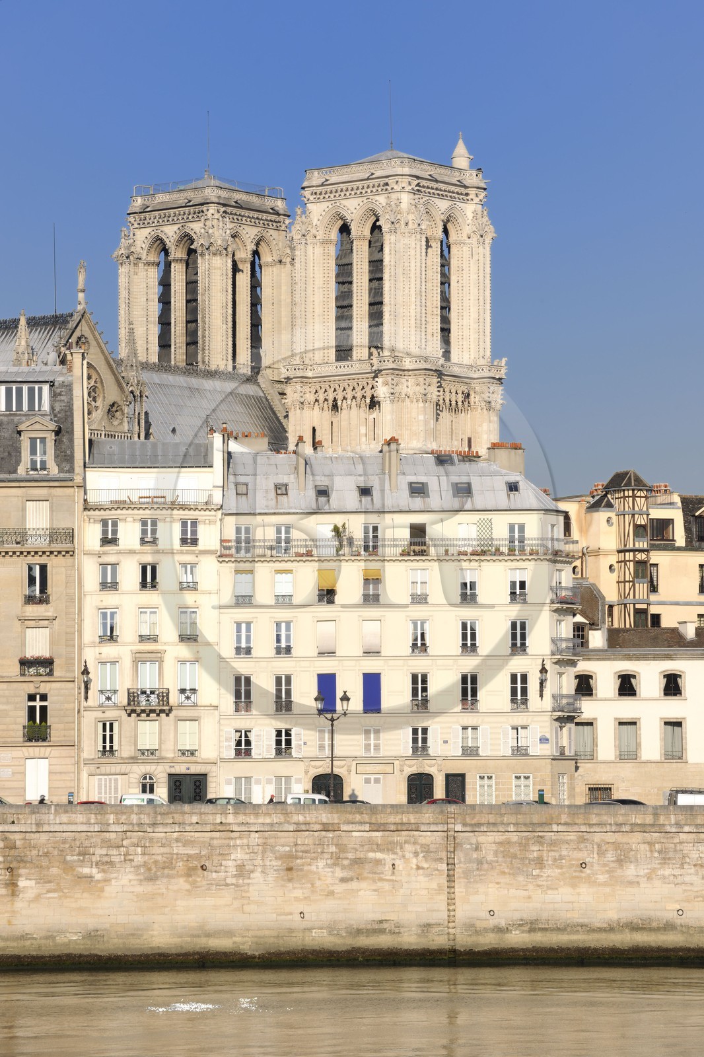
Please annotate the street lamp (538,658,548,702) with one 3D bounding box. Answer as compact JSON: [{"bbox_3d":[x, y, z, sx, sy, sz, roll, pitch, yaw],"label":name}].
[{"bbox_3d":[11.458,9.035,219.356,0.560,2.480,1.100,0,-4,0],"label":"street lamp"}]

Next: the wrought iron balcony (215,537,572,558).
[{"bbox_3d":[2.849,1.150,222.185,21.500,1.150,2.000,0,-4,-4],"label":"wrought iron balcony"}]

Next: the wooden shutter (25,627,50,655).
[{"bbox_3d":[-18.858,7.360,220.201,1.400,2.750,0.070,0,-4,0],"label":"wooden shutter"}]

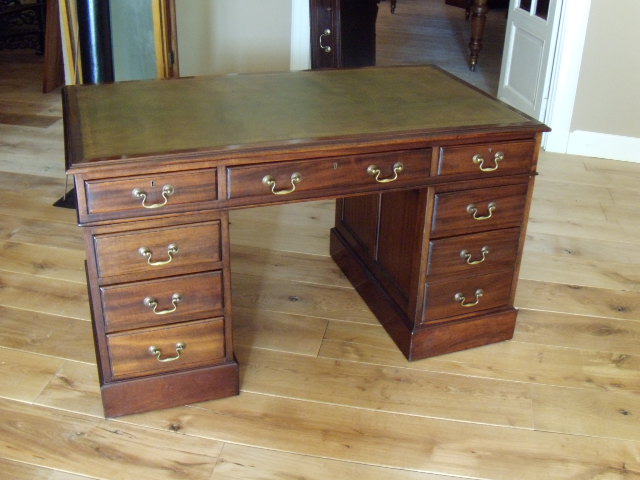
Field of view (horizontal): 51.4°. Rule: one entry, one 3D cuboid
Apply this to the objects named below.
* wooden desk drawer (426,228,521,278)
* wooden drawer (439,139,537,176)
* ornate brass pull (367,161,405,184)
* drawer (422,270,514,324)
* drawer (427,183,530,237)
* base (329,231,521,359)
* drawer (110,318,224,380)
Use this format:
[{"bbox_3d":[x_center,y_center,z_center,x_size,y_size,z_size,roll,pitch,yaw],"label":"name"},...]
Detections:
[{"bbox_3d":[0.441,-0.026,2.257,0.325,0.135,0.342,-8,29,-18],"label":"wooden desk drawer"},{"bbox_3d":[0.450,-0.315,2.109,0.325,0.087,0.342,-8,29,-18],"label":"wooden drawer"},{"bbox_3d":[0.186,-0.184,1.869,0.112,0.057,0.035,-8,29,-18],"label":"ornate brass pull"},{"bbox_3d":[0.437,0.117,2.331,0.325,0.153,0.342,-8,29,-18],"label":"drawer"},{"bbox_3d":[0.446,-0.165,2.186,0.325,0.130,0.342,-8,29,-18],"label":"drawer"},{"bbox_3d":[0.363,0.156,2.574,0.398,0.118,0.764,-8,29,-18],"label":"base"},{"bbox_3d":[-0.482,0.241,2.034,0.325,0.153,0.342,-8,29,-18],"label":"drawer"}]

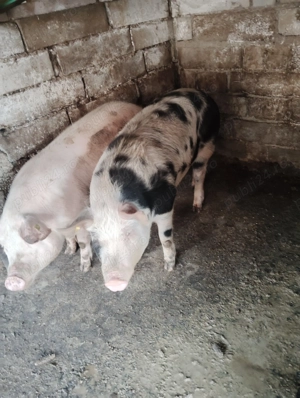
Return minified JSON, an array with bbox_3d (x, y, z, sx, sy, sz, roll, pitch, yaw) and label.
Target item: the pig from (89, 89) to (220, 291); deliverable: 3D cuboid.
[{"bbox_3d":[0.082,-0.096,1.777,0.412,0.756,1.300,7,36,26],"label":"pig"}]

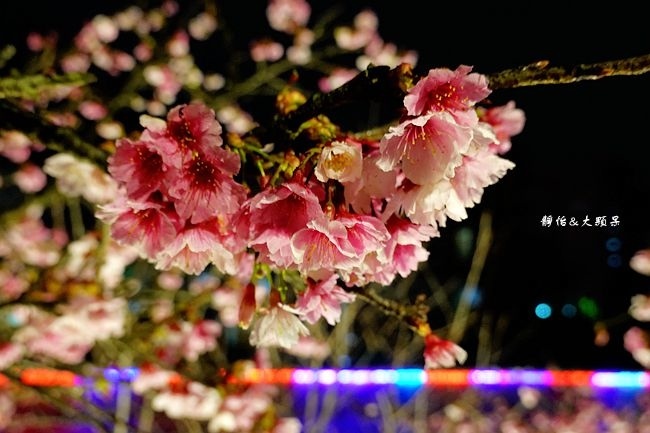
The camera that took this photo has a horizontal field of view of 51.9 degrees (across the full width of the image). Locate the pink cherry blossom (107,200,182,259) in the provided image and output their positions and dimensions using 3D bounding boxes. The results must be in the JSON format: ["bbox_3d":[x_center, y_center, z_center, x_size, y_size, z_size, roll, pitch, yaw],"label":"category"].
[{"bbox_3d":[-0.076,0.001,0.295,0.033,0.031,0.019,-2,30,11],"label":"pink cherry blossom"}]

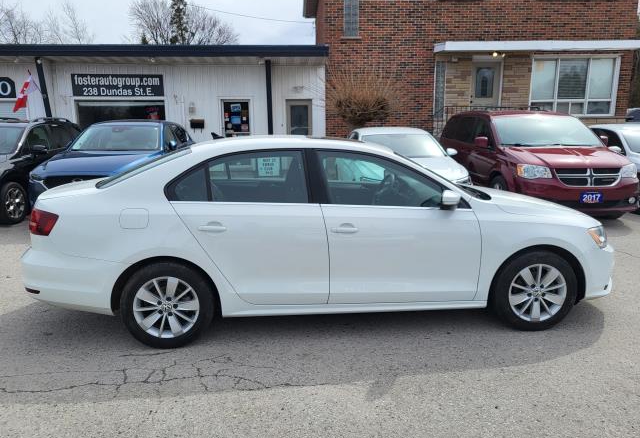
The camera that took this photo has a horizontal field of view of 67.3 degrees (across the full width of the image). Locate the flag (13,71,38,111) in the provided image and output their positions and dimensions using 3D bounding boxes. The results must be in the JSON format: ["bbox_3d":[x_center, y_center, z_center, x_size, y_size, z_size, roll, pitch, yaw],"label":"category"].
[{"bbox_3d":[-7.594,-3.274,12.394,0.720,1.050,0.350,-1,12,-6],"label":"flag"}]

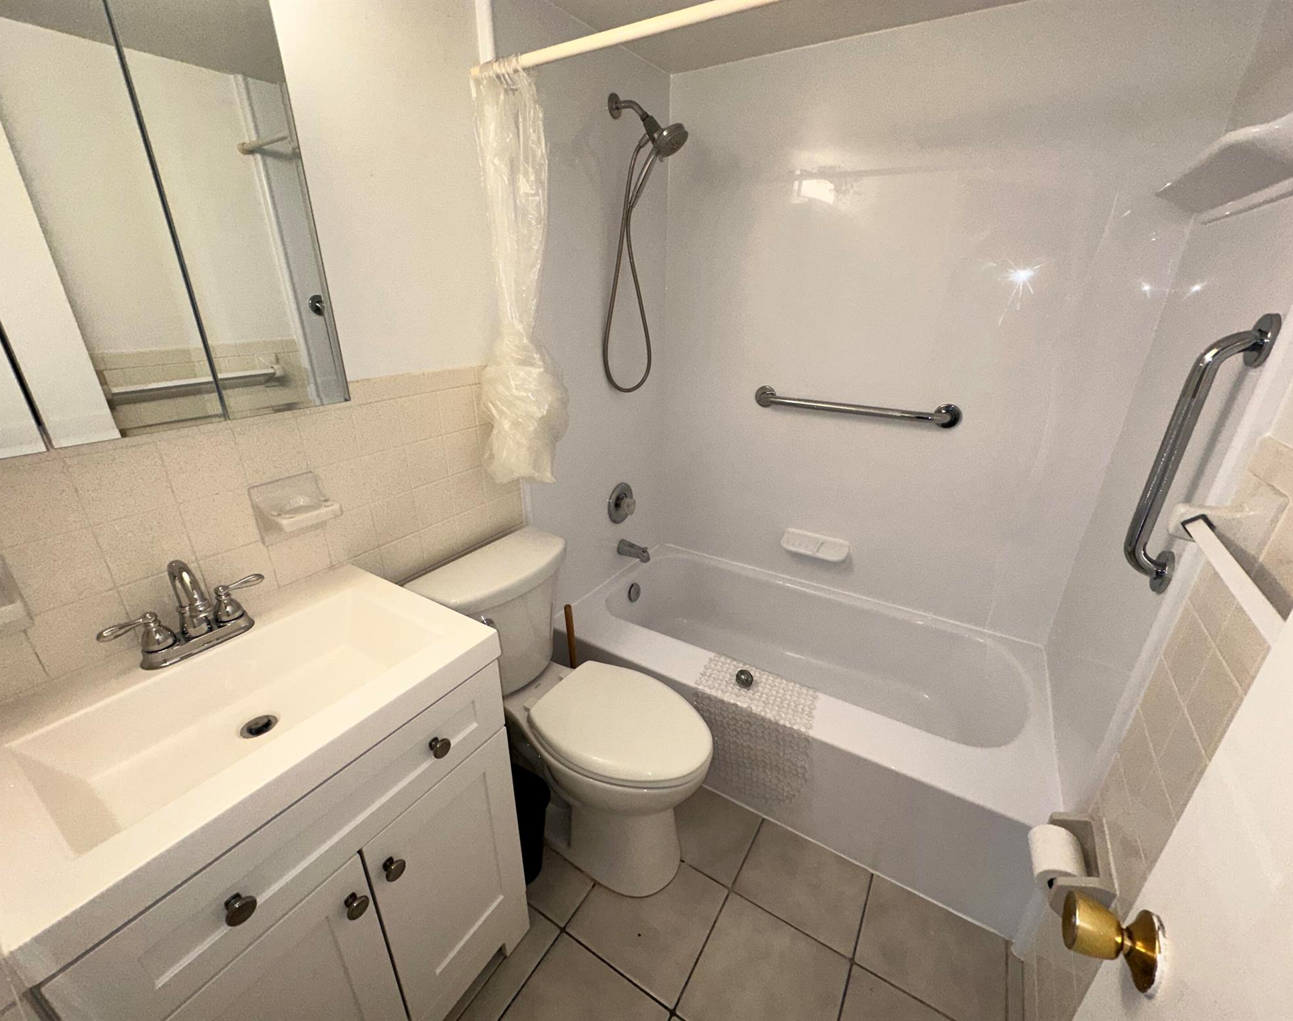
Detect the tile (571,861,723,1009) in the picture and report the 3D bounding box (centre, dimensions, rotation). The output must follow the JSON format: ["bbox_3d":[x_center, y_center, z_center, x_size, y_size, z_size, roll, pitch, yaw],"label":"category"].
[{"bbox_3d":[0.008,1.006,1.383,0.305,0.010,0.306,13,26,29],"label":"tile"}]

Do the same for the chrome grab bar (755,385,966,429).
[{"bbox_3d":[0.679,-0.348,1.867,0.685,0.076,0.078,13,25,29],"label":"chrome grab bar"}]

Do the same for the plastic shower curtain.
[{"bbox_3d":[-0.316,-0.509,1.330,0.215,0.990,0.180,13,26,29],"label":"plastic shower curtain"}]

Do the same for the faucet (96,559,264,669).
[{"bbox_3d":[-0.749,0.157,0.912,0.130,0.170,0.237,13,26,29],"label":"faucet"}]

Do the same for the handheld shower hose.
[{"bbox_3d":[-0.005,-0.808,1.737,0.250,0.885,0.210,13,25,29],"label":"handheld shower hose"}]

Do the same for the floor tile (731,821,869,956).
[{"bbox_3d":[0.412,0.980,1.448,0.304,0.010,0.242,13,26,29],"label":"floor tile"}]

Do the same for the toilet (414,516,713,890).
[{"bbox_3d":[-0.173,0.548,1.478,0.765,0.745,0.430,13,25,29],"label":"toilet"}]

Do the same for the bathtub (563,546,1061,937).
[{"bbox_3d":[0.475,0.587,1.913,1.475,0.362,0.805,13,25,29],"label":"bathtub"}]

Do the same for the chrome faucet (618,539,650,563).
[{"bbox_3d":[-0.043,0.168,2.195,0.138,0.075,0.060,13,25,29],"label":"chrome faucet"}]

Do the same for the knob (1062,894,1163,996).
[{"bbox_3d":[0.405,0.374,0.487,0.063,0.065,0.065,13,26,29],"label":"knob"}]

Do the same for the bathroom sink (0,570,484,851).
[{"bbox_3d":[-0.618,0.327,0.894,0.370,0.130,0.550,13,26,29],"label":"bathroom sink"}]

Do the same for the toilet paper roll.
[{"bbox_3d":[0.740,0.631,0.997,0.084,0.084,0.102,13,26,29],"label":"toilet paper roll"}]

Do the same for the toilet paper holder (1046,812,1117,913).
[{"bbox_3d":[0.758,0.629,0.977,0.078,0.115,0.167,13,25,29],"label":"toilet paper holder"}]

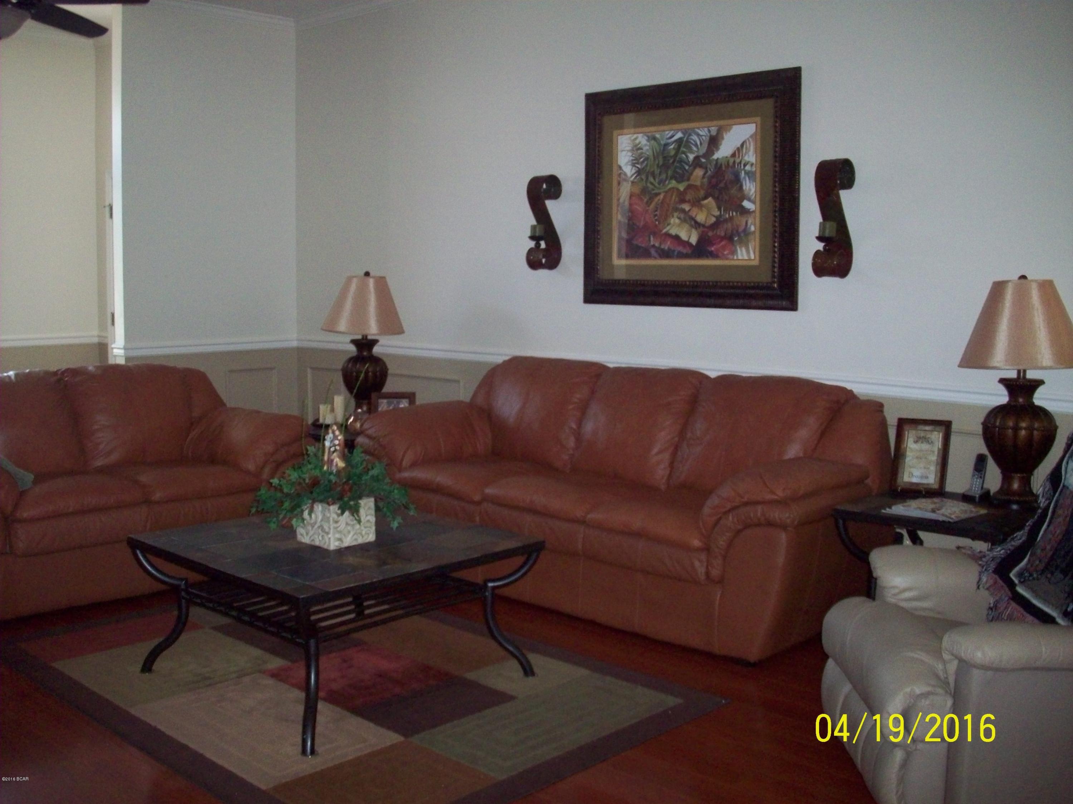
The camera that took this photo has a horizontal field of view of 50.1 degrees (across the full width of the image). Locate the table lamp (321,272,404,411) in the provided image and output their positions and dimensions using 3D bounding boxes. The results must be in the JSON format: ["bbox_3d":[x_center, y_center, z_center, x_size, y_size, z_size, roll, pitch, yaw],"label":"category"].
[{"bbox_3d":[-0.934,-0.296,6.323,0.440,0.840,0.440,1,6,0],"label":"table lamp"}]

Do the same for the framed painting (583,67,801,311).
[{"bbox_3d":[0.715,-0.985,5.470,1.251,1.060,0.050,6,8,43],"label":"framed painting"}]

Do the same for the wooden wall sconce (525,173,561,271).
[{"bbox_3d":[0.037,-0.948,6.061,0.124,0.500,0.135,6,8,43],"label":"wooden wall sconce"}]

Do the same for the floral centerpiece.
[{"bbox_3d":[-0.683,0.310,3.925,0.460,0.340,0.460,6,8,43],"label":"floral centerpiece"}]

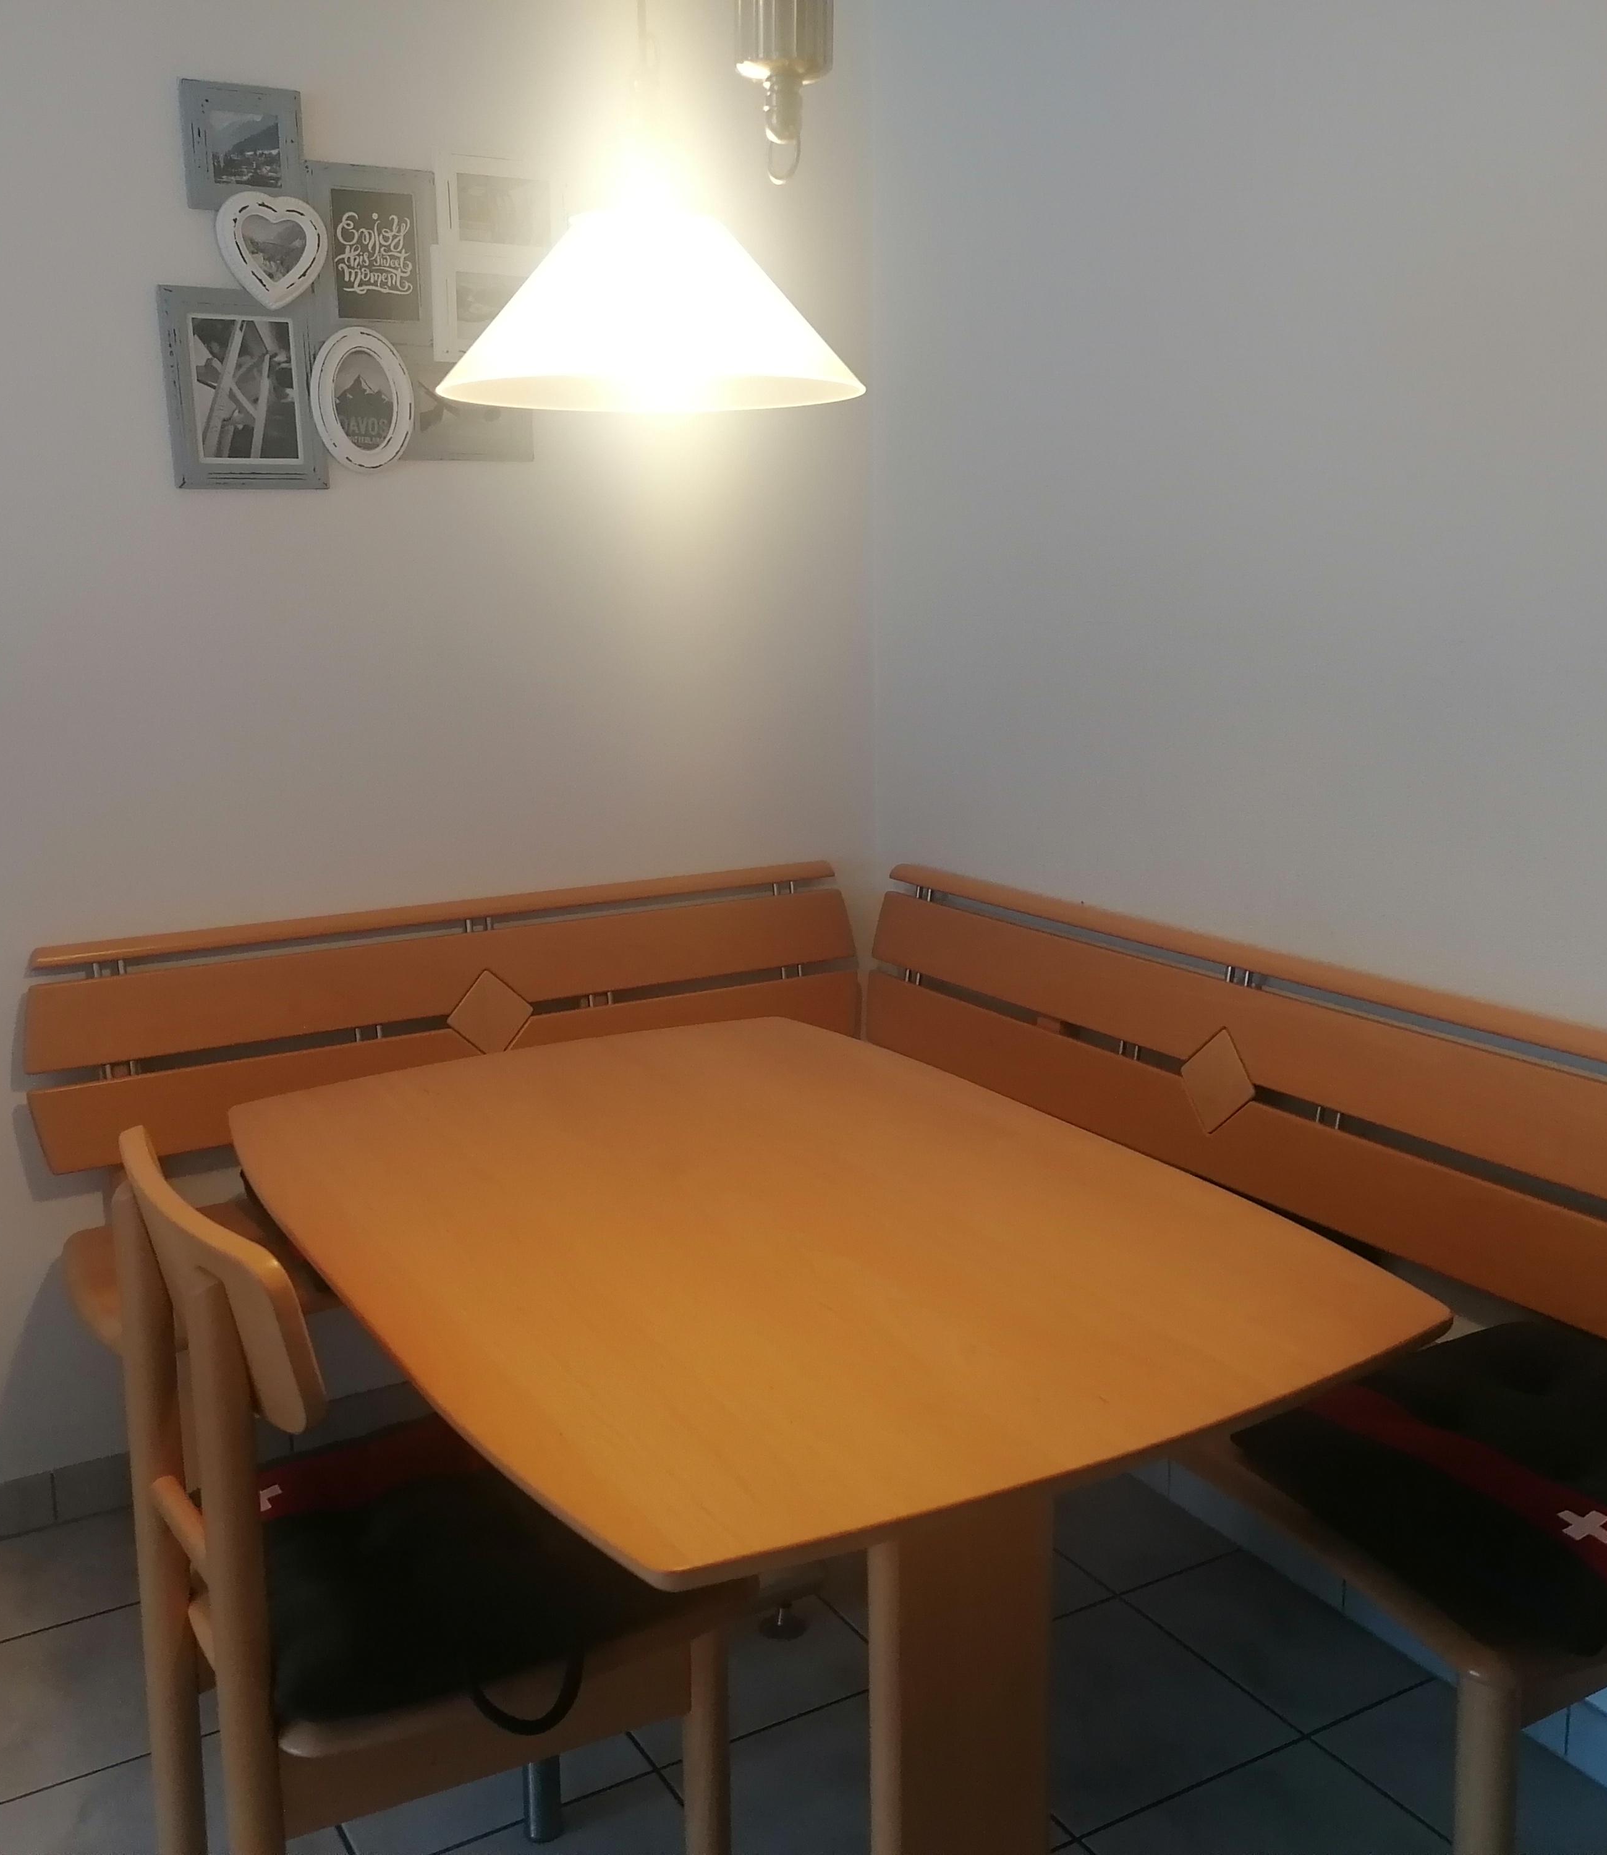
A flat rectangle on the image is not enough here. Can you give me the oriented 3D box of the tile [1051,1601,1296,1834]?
[{"bbox_3d":[0.349,0.922,2.270,0.330,0.012,0.330,-8,15,-29],"label":"tile"}]

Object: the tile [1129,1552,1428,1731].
[{"bbox_3d":[0.586,0.887,2.405,0.213,0.012,0.330,-8,15,-29],"label":"tile"}]

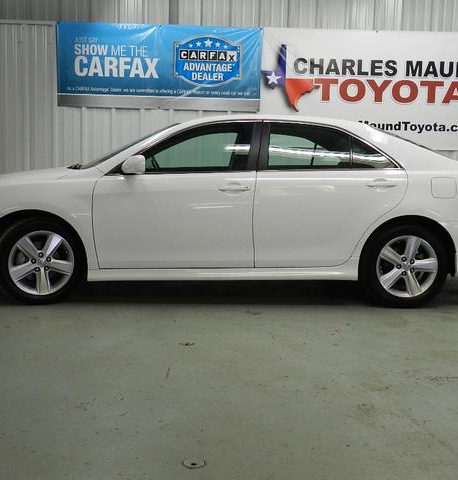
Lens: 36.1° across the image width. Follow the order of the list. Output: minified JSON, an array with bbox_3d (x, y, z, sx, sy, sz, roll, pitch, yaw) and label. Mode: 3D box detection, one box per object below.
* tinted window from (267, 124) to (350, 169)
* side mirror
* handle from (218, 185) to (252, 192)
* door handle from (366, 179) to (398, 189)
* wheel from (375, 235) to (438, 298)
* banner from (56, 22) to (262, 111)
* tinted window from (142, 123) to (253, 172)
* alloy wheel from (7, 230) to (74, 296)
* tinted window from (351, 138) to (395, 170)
[{"bbox_3d":[0.621,-0.725,5.416,0.648,0.393,0.060,0,-20,-6],"label":"tinted window"},{"bbox_3d":[-0.693,-0.548,5.099,0.160,0.150,0.220,1,7,-4],"label":"side mirror"},{"bbox_3d":[0.039,-0.380,5.211,0.249,0.045,0.055,1,7,-4],"label":"handle"},{"bbox_3d":[1.153,-0.422,5.295,0.238,0.045,0.055,1,7,-4],"label":"door handle"},{"bbox_3d":[1.373,0.198,5.467,0.475,0.475,0.170,1,7,-4],"label":"wheel"},{"bbox_3d":[-0.725,-1.803,7.373,2.134,0.858,0.030,1,7,-1],"label":"banner"},{"bbox_3d":[-0.244,-0.707,5.348,0.882,0.417,0.060,1,-20,-4],"label":"tinted window"},{"bbox_3d":[-1.395,0.165,5.267,0.475,0.475,0.170,1,7,-4],"label":"alloy wheel"},{"bbox_3d":[1.135,-0.677,5.440,0.388,0.284,0.060,0,-21,-8],"label":"tinted window"}]

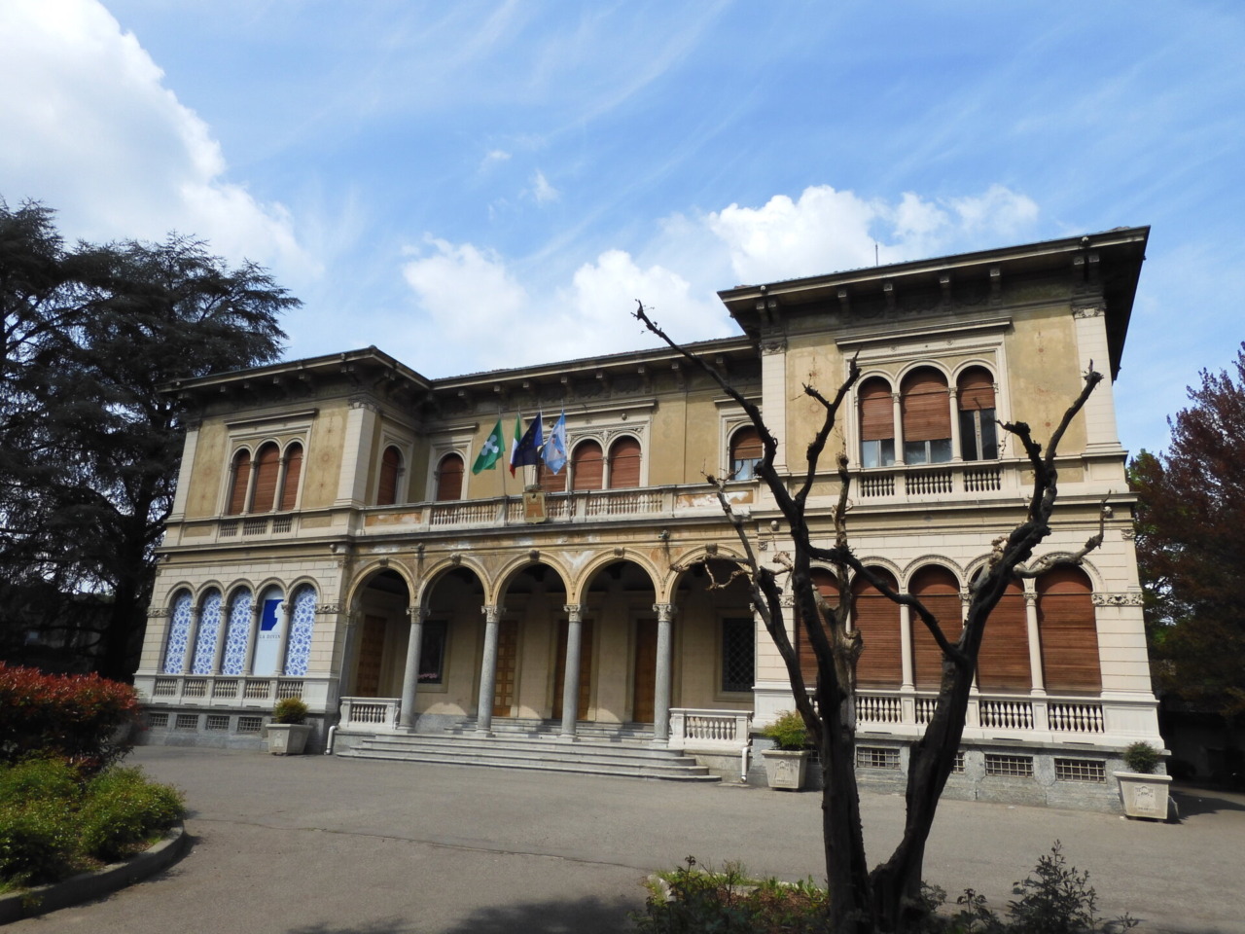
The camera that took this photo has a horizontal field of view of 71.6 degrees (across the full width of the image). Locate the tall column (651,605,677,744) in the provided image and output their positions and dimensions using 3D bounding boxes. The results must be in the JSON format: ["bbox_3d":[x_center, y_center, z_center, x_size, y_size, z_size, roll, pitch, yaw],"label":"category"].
[{"bbox_3d":[0.956,4.907,20.588,0.406,3.284,0.406,-5,-17,23],"label":"tall column"}]

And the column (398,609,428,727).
[{"bbox_3d":[-5.709,5.426,23.419,0.406,3.235,0.406,-5,-17,23],"label":"column"}]

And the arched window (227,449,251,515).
[{"bbox_3d":[-12.362,0.486,27.974,0.772,2.188,0.180,-4,-17,23],"label":"arched window"}]

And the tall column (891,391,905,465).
[{"bbox_3d":[6.371,-0.883,19.901,0.214,1.788,0.210,-4,-17,23],"label":"tall column"}]

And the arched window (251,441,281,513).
[{"bbox_3d":[-11.297,0.320,27.699,0.960,2.250,0.100,-5,-17,23],"label":"arched window"}]

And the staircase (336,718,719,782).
[{"bbox_3d":[-2.585,6.836,21.405,10.300,1.050,2.400,-5,-17,23],"label":"staircase"}]

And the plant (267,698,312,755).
[{"bbox_3d":[-9.133,7.102,23.718,0.887,1.513,0.887,-4,-17,23],"label":"plant"}]

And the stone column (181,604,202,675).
[{"bbox_3d":[-13.325,5.341,26.722,0.225,2.062,0.225,-5,-17,23],"label":"stone column"}]

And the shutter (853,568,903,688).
[{"bbox_3d":[5.635,3.540,19.066,1.030,2.624,0.090,-4,-17,23],"label":"shutter"}]

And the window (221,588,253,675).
[{"bbox_3d":[-11.739,4.985,26.414,0.960,2.667,0.180,-4,-17,23],"label":"window"}]

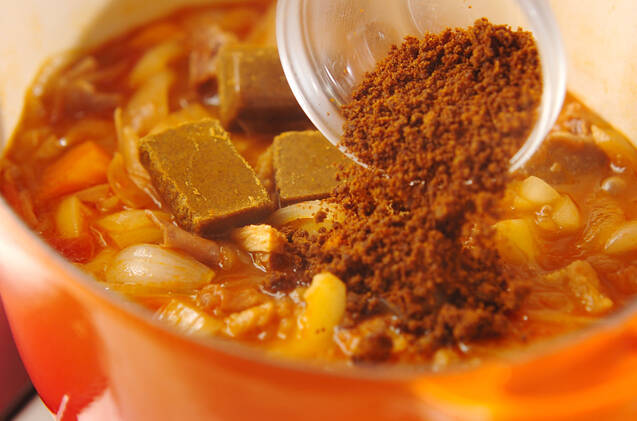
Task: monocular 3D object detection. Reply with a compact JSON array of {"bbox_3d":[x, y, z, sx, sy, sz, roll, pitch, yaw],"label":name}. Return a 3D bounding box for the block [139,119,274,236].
[{"bbox_3d":[-0.035,-0.007,0.660,0.026,0.014,0.040,-15,47,-23],"label":"block"}]

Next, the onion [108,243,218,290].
[{"bbox_3d":[-0.047,0.018,0.635,0.033,0.018,0.019,6,43,-3],"label":"onion"}]

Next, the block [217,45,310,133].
[{"bbox_3d":[-0.011,-0.036,0.695,0.041,0.014,0.027,2,43,-7],"label":"block"}]

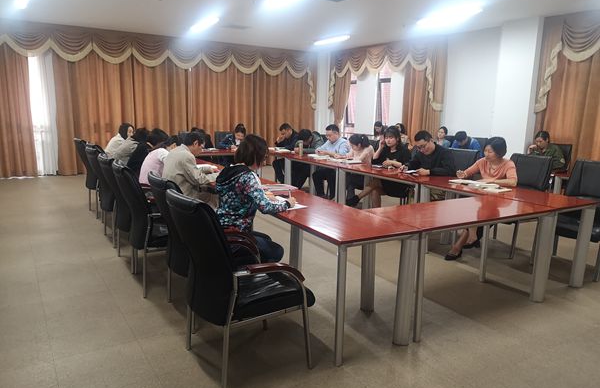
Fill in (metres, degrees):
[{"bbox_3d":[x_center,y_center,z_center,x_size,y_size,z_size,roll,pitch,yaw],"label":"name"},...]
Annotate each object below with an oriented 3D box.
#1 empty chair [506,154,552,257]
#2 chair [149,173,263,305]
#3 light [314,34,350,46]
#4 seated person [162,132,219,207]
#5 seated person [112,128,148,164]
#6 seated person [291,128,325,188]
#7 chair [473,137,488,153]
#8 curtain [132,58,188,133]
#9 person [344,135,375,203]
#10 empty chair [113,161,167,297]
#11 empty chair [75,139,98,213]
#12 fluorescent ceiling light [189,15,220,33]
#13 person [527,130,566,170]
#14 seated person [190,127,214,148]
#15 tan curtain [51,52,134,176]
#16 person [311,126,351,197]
[{"bbox_3d":[2.349,0.115,5.268,0.720,1.030,0.600,-5,12,-31],"label":"empty chair"},{"bbox_3d":[-0.626,0.362,3.339,0.760,1.000,0.600,-5,12,-30],"label":"chair"},{"bbox_3d":[0.655,-3.221,9.844,0.250,0.080,1.270,-5,13,-32],"label":"light"},{"bbox_3d":[-0.866,0.078,4.189,0.800,1.240,0.520,-5,12,-30],"label":"seated person"},{"bbox_3d":[-1.875,-0.194,5.565,0.820,1.180,0.550,-5,13,-32],"label":"seated person"},{"bbox_3d":[0.139,-0.527,7.735,0.920,1.120,0.600,-5,13,-32],"label":"seated person"},{"bbox_3d":[3.234,-0.570,9.223,0.720,1.030,0.600,-5,12,-31],"label":"chair"},{"bbox_3d":[-3.204,-1.849,10.999,1.300,2.600,0.200,-5,12,-33],"label":"curtain"},{"bbox_3d":[0.920,-0.304,7.011,0.780,1.180,0.500,-5,12,-31],"label":"person"},{"bbox_3d":[-1.120,0.226,3.883,0.720,1.030,0.600,-5,13,-32],"label":"empty chair"},{"bbox_3d":[-2.674,-0.231,6.576,0.720,1.030,0.600,-5,12,-31],"label":"empty chair"},{"bbox_3d":[-1.701,-2.978,8.255,0.250,0.080,1.270,-5,13,-32],"label":"fluorescent ceiling light"},{"bbox_3d":[3.267,-0.247,6.408,0.800,1.230,0.550,-5,12,-30],"label":"person"},{"bbox_3d":[-1.820,-0.702,9.039,0.520,1.130,0.750,-5,12,-31],"label":"seated person"},{"bbox_3d":[-4.046,-1.635,9.261,1.520,2.500,0.180,-5,13,-31],"label":"tan curtain"},{"bbox_3d":[0.460,-0.459,7.302,0.800,1.220,0.520,-5,12,-30],"label":"person"}]

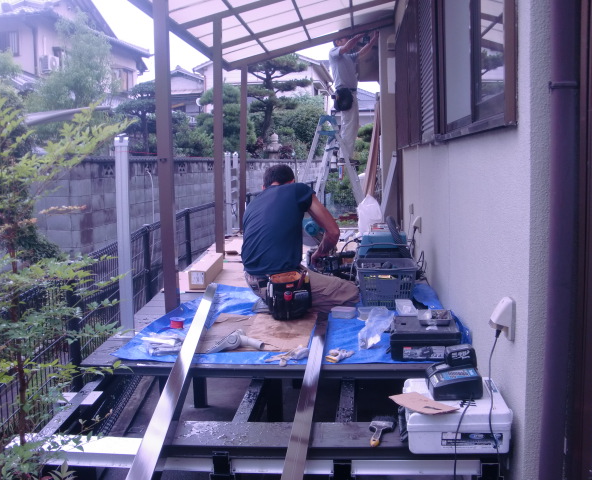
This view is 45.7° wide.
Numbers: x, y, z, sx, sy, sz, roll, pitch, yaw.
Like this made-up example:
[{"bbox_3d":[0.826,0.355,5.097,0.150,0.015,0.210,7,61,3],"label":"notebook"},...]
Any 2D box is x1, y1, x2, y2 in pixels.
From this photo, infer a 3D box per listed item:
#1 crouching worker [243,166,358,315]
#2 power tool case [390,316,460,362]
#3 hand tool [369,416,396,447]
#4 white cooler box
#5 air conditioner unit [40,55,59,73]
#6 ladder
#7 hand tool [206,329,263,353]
[{"bbox_3d":[0.038,-0.004,4.245,0.640,0.830,0.660,1,7,18],"label":"crouching worker"},{"bbox_3d":[0.586,0.457,3.263,0.312,0.125,0.310,0,7,3],"label":"power tool case"},{"bbox_3d":[0.274,0.617,2.294,0.085,0.035,0.210,1,7,16],"label":"hand tool"},{"bbox_3d":[0.507,0.562,2.307,0.325,0.137,0.350,0,7,3],"label":"white cooler box"},{"bbox_3d":[-8.928,-6.413,25.500,0.300,0.550,0.780,1,7,12],"label":"air conditioner unit"},{"bbox_3d":[0.509,-0.792,9.401,1.150,1.750,0.600,3,8,30],"label":"ladder"},{"bbox_3d":[-0.280,0.476,3.379,0.270,0.085,0.150,-3,7,-14],"label":"hand tool"}]

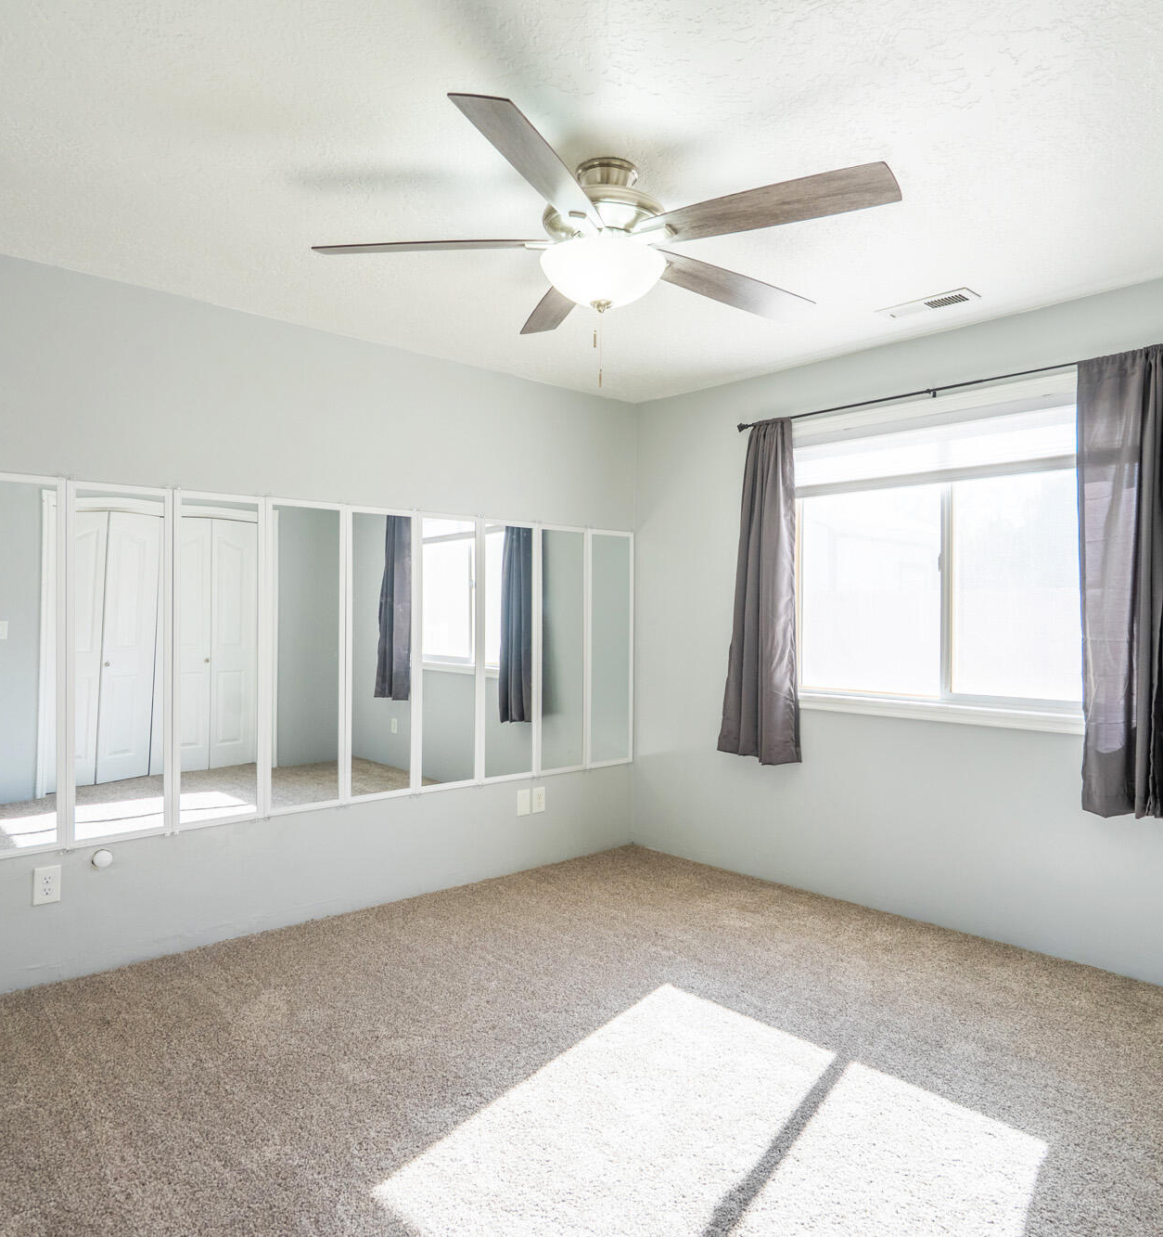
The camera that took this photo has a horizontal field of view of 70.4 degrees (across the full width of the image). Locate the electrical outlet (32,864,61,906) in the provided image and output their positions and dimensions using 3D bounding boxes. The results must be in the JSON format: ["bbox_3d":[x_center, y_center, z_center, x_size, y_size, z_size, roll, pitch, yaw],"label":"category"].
[{"bbox_3d":[-1.798,0.901,2.780,0.074,0.121,0.010,0,0,-39],"label":"electrical outlet"}]

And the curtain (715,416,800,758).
[{"bbox_3d":[0.834,-0.118,3.861,0.460,1.600,0.110,0,0,45],"label":"curtain"}]

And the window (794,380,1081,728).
[{"bbox_3d":[1.454,-0.223,3.391,1.420,1.270,0.120,0,0,45],"label":"window"}]

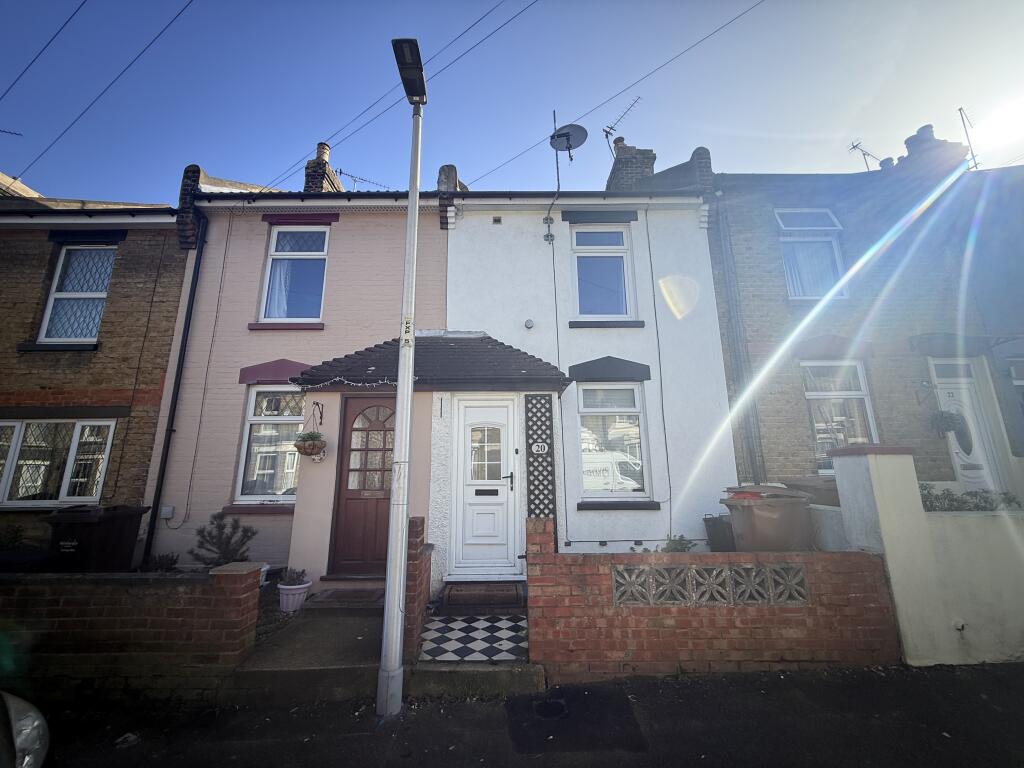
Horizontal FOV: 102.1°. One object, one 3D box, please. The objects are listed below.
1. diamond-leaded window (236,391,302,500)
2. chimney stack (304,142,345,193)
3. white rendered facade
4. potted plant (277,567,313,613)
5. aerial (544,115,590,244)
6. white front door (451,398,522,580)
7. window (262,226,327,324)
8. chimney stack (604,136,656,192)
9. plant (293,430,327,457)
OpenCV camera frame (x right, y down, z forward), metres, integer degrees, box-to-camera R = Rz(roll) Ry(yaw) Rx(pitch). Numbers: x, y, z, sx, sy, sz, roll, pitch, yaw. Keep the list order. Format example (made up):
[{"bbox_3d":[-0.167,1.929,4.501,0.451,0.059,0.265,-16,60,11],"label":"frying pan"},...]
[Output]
[{"bbox_3d":[-3.236,0.790,5.654,0.915,1.539,0.120,0,-12,-1],"label":"diamond-leaded window"},{"bbox_3d":[-4.617,-4.825,10.315,0.502,1.846,1.250,0,-12,-1],"label":"chimney stack"},{"bbox_3d":[1.039,-0.175,5.869,3.938,5.180,0.280,0,-12,-1],"label":"white rendered facade"},{"bbox_3d":[-2.131,2.026,4.062,0.340,0.381,0.340,0,-12,-1],"label":"potted plant"},{"bbox_3d":[0.808,-3.117,6.231,0.660,2.030,0.500,-3,-12,11],"label":"aerial"},{"bbox_3d":[-0.293,1.135,4.755,0.815,2.047,0.120,0,-12,-1],"label":"white front door"},{"bbox_3d":[-3.217,-1.649,6.177,0.909,1.562,0.120,0,-12,-1],"label":"window"},{"bbox_3d":[2.777,-4.708,9.938,0.918,1.755,1.300,0,-12,-1],"label":"chimney stack"},{"bbox_3d":[-2.209,0.653,4.540,0.354,0.290,0.350,0,-12,-1],"label":"plant"}]

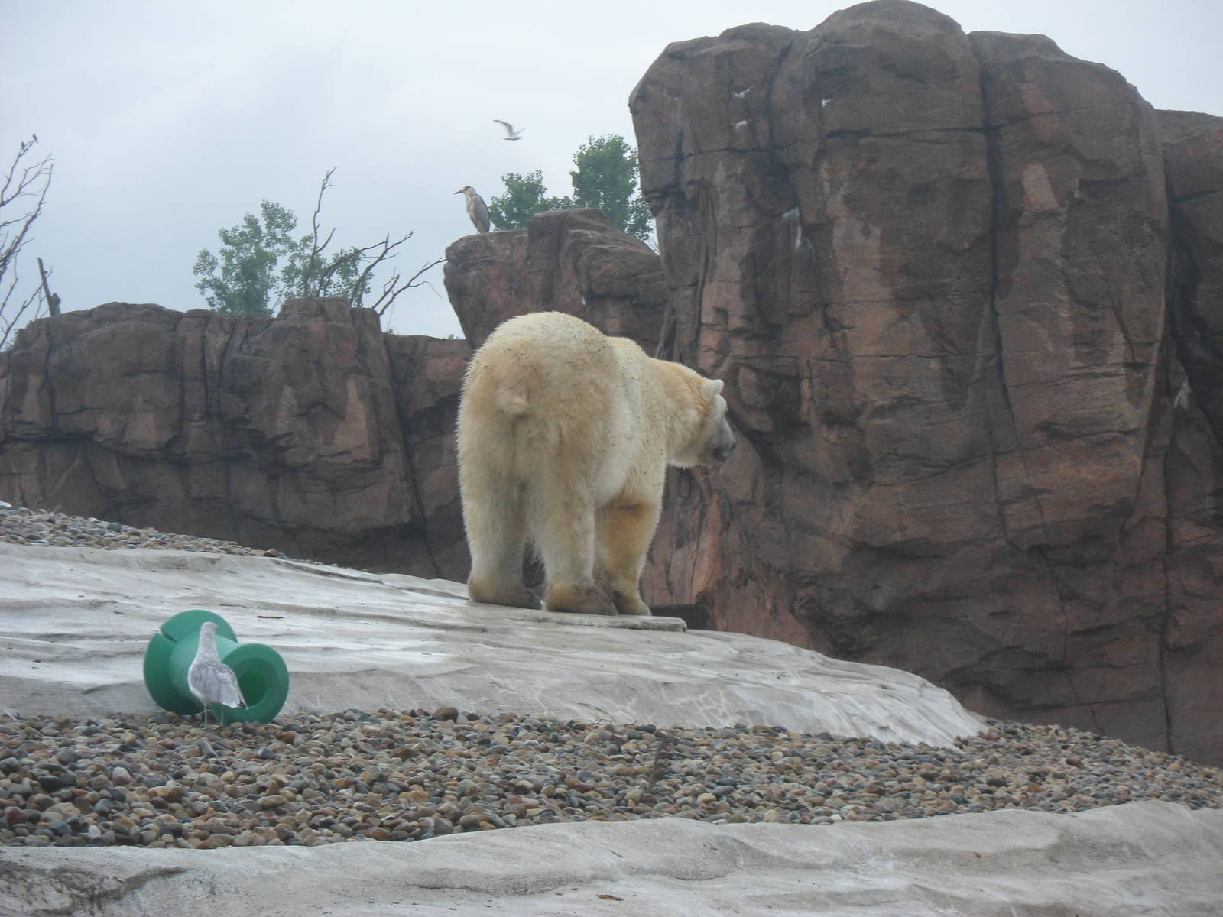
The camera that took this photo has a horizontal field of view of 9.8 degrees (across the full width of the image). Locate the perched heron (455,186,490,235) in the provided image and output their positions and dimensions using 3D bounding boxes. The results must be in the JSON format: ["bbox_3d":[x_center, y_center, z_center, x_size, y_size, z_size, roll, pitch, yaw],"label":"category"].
[{"bbox_3d":[-1.171,-2.103,60.000,0.290,0.400,0.160,0,0,-22],"label":"perched heron"}]

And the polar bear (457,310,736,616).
[{"bbox_3d":[-0.006,0.019,32.000,0.780,1.340,1.900,0,0,20],"label":"polar bear"}]

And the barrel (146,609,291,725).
[{"bbox_3d":[-1.546,0.850,28.000,0.425,0.425,0.480,0,12,-30],"label":"barrel"}]

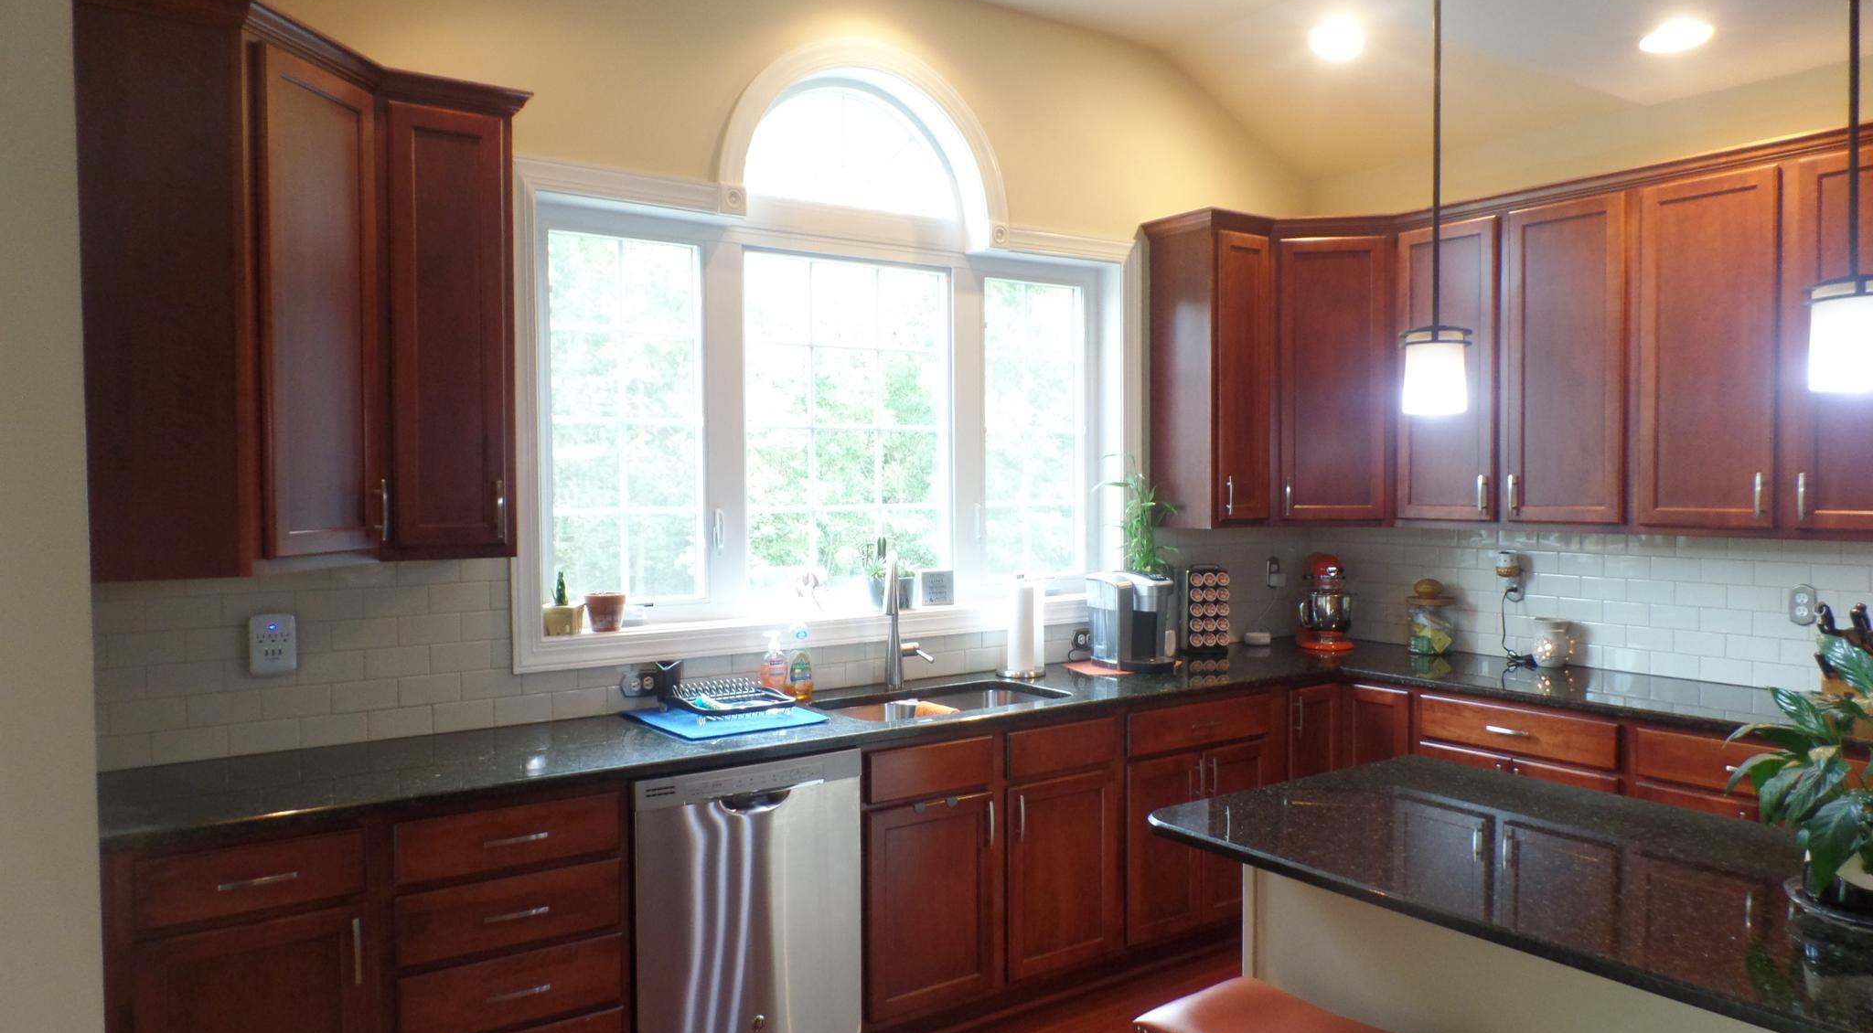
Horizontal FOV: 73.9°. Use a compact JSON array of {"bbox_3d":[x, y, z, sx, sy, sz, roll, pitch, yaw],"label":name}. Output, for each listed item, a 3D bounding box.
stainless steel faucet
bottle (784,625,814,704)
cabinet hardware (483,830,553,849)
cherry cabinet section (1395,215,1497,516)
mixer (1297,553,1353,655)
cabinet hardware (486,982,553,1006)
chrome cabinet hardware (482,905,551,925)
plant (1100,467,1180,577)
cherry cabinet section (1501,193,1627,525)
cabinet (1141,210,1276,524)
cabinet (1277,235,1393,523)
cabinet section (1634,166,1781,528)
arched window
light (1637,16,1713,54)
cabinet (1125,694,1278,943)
[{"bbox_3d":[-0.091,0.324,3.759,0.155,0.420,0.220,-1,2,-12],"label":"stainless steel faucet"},{"bbox_3d":[-0.399,0.428,3.667,0.075,0.232,0.055,-1,2,-14],"label":"bottle"},{"bbox_3d":[-0.903,0.693,2.675,0.139,0.013,0.034,-1,2,-35],"label":"cabinet hardware"},{"bbox_3d":[1.898,-0.500,4.418,0.310,1.035,0.399,-1,2,-34],"label":"cherry cabinet section"},{"bbox_3d":[1.500,0.320,4.840,0.220,0.360,0.330,0,2,9],"label":"mixer"},{"bbox_3d":[-0.901,1.027,2.684,0.140,0.013,0.034,-1,2,-35],"label":"cabinet hardware"},{"bbox_3d":[-0.904,0.856,2.678,0.139,0.013,0.034,-1,2,-35],"label":"chrome cabinet hardware"},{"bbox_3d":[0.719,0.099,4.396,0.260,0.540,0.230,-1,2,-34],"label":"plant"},{"bbox_3d":[2.135,-0.492,4.061,0.310,1.035,0.396,-1,2,-34],"label":"cherry cabinet section"},{"bbox_3d":[1.001,-0.509,4.520,0.315,1.096,0.332,-1,2,-35],"label":"cabinet"},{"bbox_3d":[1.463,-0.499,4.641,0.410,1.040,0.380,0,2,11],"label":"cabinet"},{"bbox_3d":[2.368,-0.485,3.710,0.310,1.035,0.392,-1,2,-34],"label":"cabinet section"},{"bbox_3d":[-0.263,-1.202,4.007,0.830,0.410,0.070,-1,2,-34],"label":"arched window"},{"bbox_3d":[1.997,-1.303,3.356,0.190,0.025,0.190,-1,2,-35],"label":"light"},{"bbox_3d":[0.673,0.939,4.163,0.692,0.750,0.602,-1,2,-35],"label":"cabinet"}]

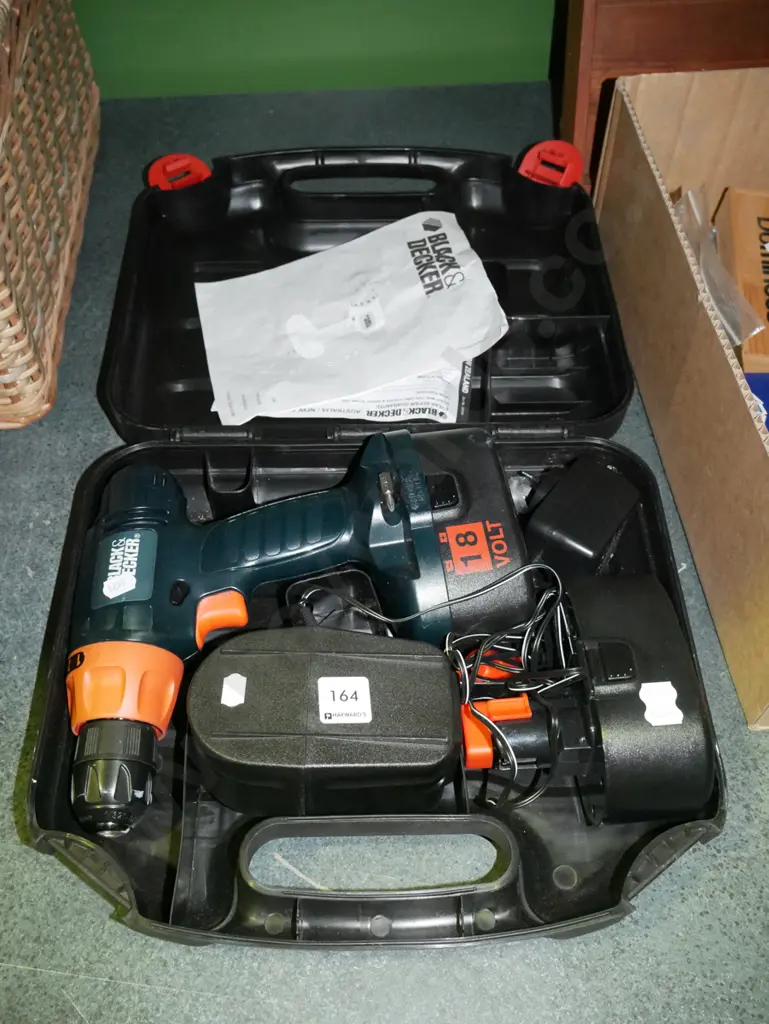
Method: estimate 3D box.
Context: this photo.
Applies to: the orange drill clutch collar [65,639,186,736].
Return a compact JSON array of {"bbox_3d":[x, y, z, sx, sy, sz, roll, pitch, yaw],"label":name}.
[{"bbox_3d":[-0.142,0.102,0.545,0.063,0.063,0.040,-2,57,-2],"label":"orange drill clutch collar"}]

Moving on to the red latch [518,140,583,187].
[{"bbox_3d":[0.137,-0.278,0.805,0.049,0.010,0.037,22,81,15],"label":"red latch"}]

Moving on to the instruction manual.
[{"bbox_3d":[-0.029,-0.148,0.745,0.212,0.016,0.152,-17,53,1],"label":"instruction manual"}]

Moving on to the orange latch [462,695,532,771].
[{"bbox_3d":[0.061,0.118,0.541,0.037,0.024,0.032,-5,55,-3],"label":"orange latch"}]

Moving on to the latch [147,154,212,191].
[{"bbox_3d":[-0.167,-0.273,0.808,0.049,0.010,0.037,-23,63,-16],"label":"latch"}]

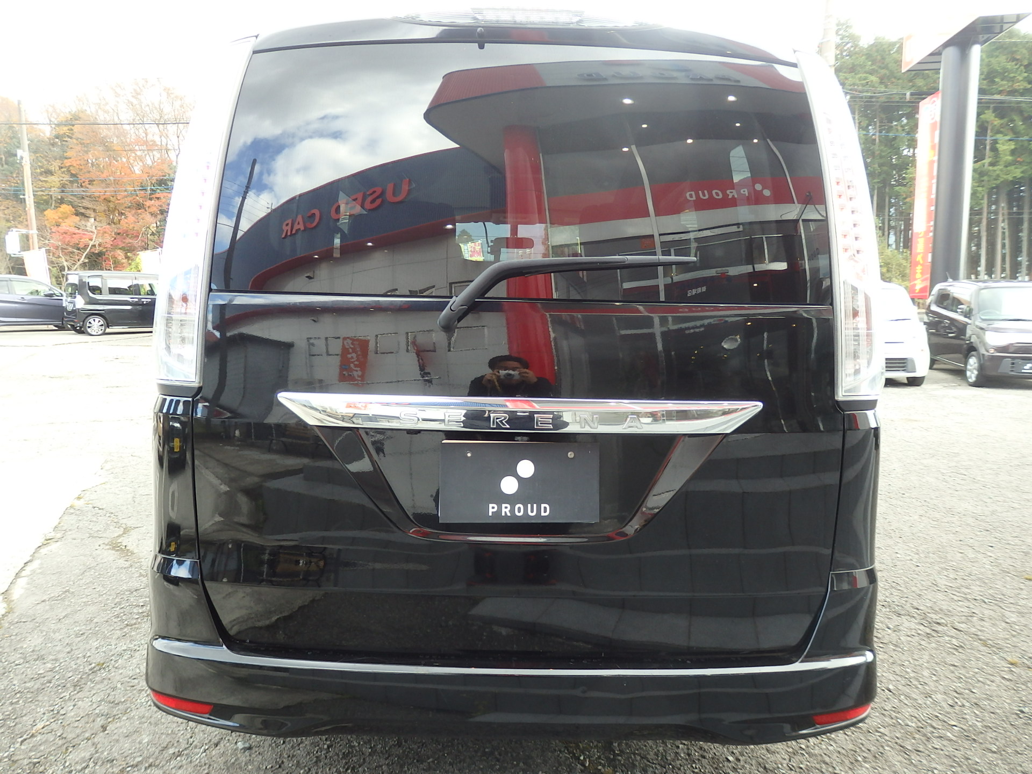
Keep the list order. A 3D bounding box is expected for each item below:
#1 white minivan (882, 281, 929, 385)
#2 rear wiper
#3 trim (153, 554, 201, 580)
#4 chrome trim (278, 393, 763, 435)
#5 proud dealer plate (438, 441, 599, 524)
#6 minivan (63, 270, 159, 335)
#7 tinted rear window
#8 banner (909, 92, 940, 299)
[{"bbox_3d":[5.882,-0.980,12.737,1.475,1.620,3.395,2,7,15],"label":"white minivan"},{"bbox_3d":[0.101,-0.184,1.485,0.515,0.155,0.070,0,7,-1],"label":"rear wiper"},{"bbox_3d":[-0.761,0.405,1.670,0.150,0.045,0.120,0,7,-1],"label":"trim"},{"bbox_3d":[0.009,0.055,1.505,0.985,0.072,0.085,0,7,-1],"label":"chrome trim"},{"bbox_3d":[0.007,0.198,1.540,0.330,0.166,0.020,0,7,-1],"label":"proud dealer plate"},{"bbox_3d":[-11.049,-2.428,21.666,3.395,1.750,1.475,-6,9,-43],"label":"minivan"},{"bbox_3d":[0.013,-0.457,1.590,1.300,0.545,0.090,0,-8,-1],"label":"tinted rear window"},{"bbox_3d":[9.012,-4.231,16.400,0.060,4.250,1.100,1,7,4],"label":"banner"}]

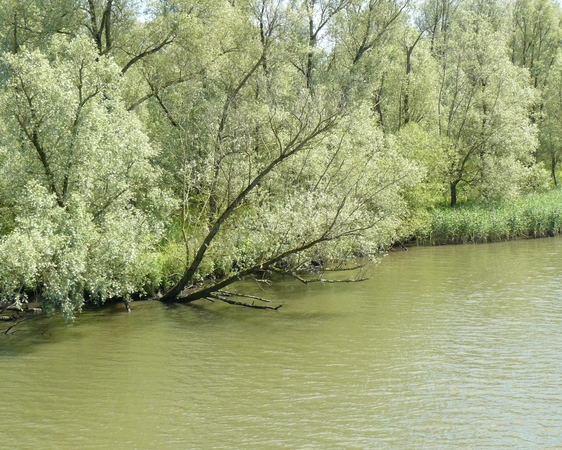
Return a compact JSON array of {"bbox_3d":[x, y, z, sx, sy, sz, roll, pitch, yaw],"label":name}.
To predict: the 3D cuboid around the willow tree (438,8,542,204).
[{"bbox_3d":[11.300,-6.300,64.000,5.700,11.400,5.500,1,5,10],"label":"willow tree"}]

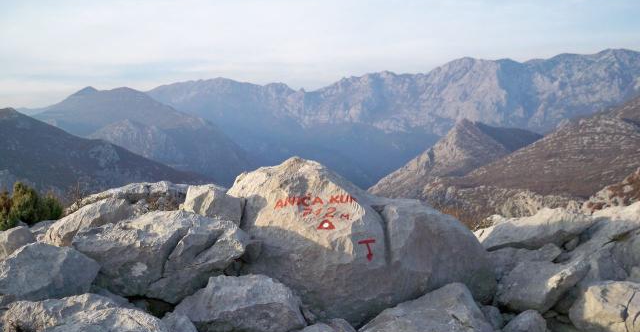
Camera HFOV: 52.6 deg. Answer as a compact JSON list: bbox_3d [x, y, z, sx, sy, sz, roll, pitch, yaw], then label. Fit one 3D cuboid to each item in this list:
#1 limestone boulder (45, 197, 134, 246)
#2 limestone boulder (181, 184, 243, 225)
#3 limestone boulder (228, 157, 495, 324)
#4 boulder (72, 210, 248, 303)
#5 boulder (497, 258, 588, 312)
[{"bbox_3d":[-1.995,0.497,5.600,0.755,0.453,0.500,0,1,10],"label":"limestone boulder"},{"bbox_3d":[-0.845,0.308,5.040,0.470,0.358,0.403,0,2,0],"label":"limestone boulder"},{"bbox_3d":[0.317,0.582,4.950,1.934,1.271,1.250,0,1,0],"label":"limestone boulder"},{"bbox_3d":[-1.111,0.627,4.536,1.187,0.627,0.806,0,2,0],"label":"boulder"},{"bbox_3d":[1.685,0.915,4.900,0.676,0.416,0.480,0,1,15],"label":"boulder"}]

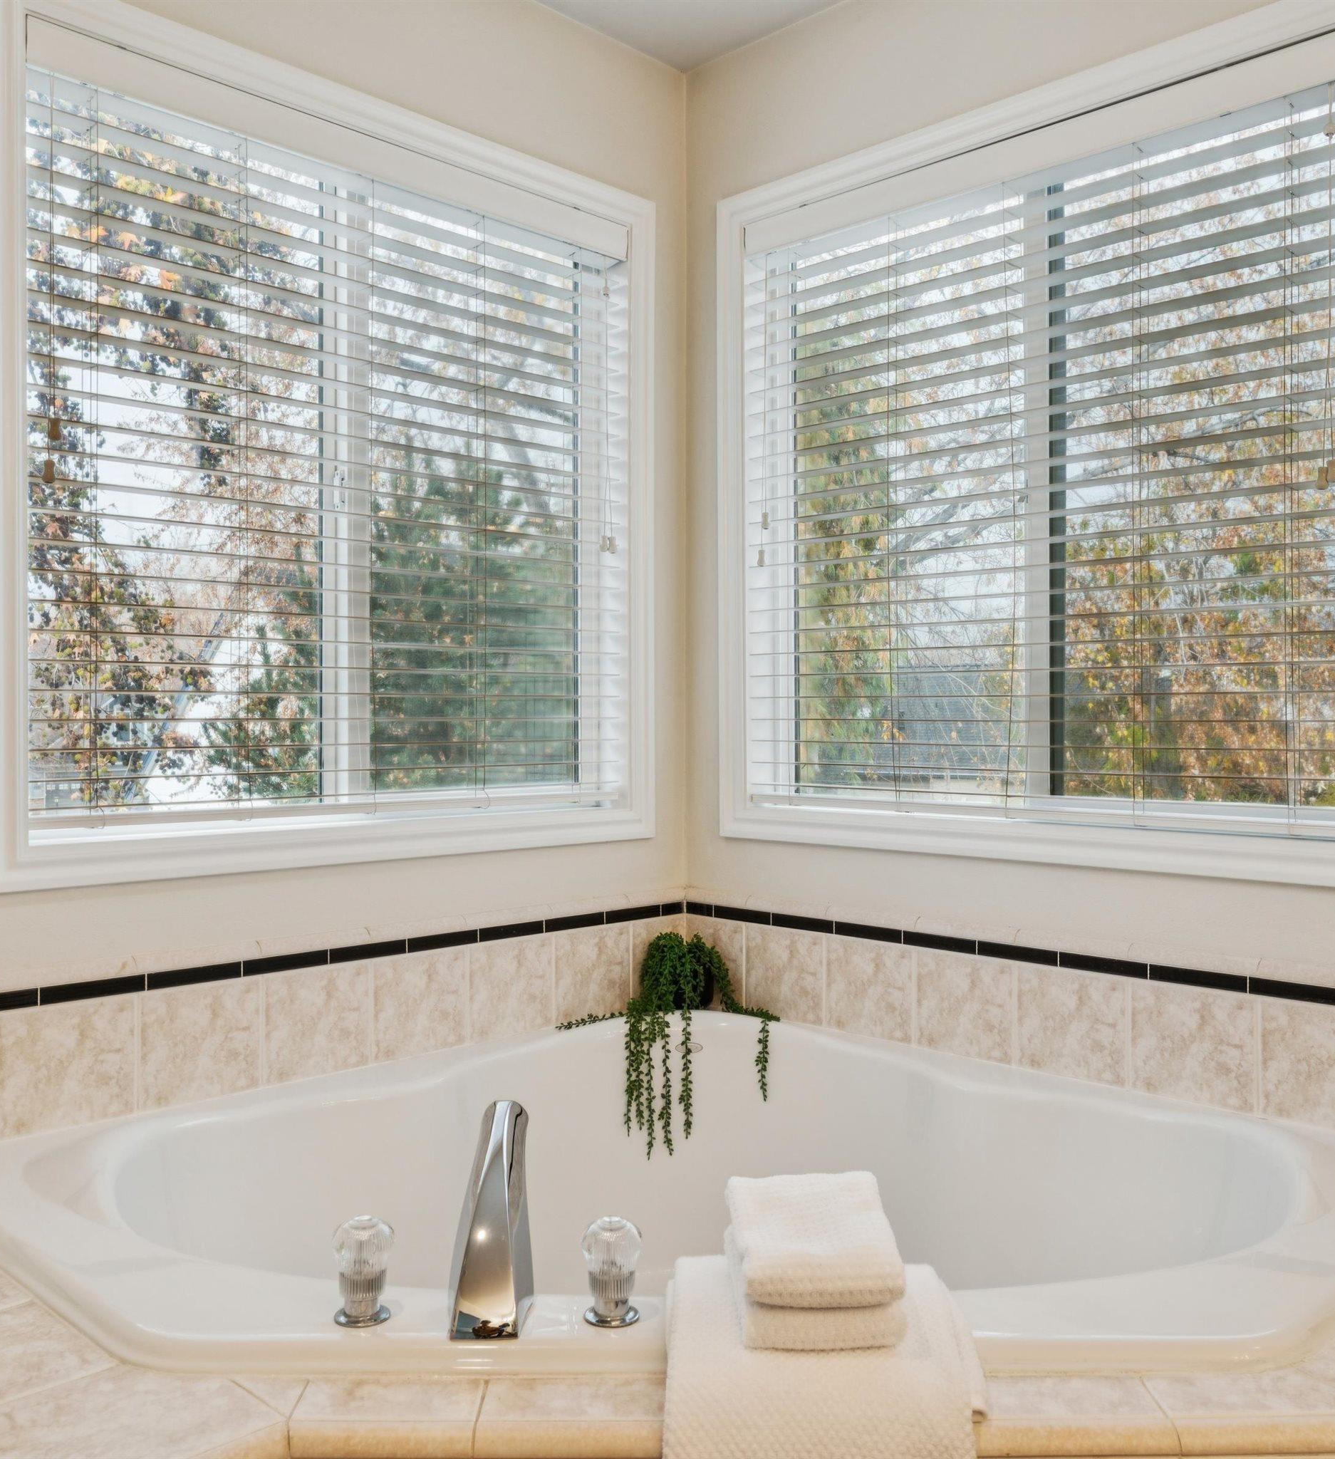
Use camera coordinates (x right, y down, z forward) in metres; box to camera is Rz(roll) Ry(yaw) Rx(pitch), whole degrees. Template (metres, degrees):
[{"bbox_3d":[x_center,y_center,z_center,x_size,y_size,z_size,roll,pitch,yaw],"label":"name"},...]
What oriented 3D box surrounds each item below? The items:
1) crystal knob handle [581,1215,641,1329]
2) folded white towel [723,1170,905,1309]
[{"bbox_3d":[-0.056,0.531,1.319,0.059,0.094,0.059,0,0,0],"label":"crystal knob handle"},{"bbox_3d":[0.138,0.488,1.284,0.150,0.043,0.175,0,4,-2],"label":"folded white towel"}]

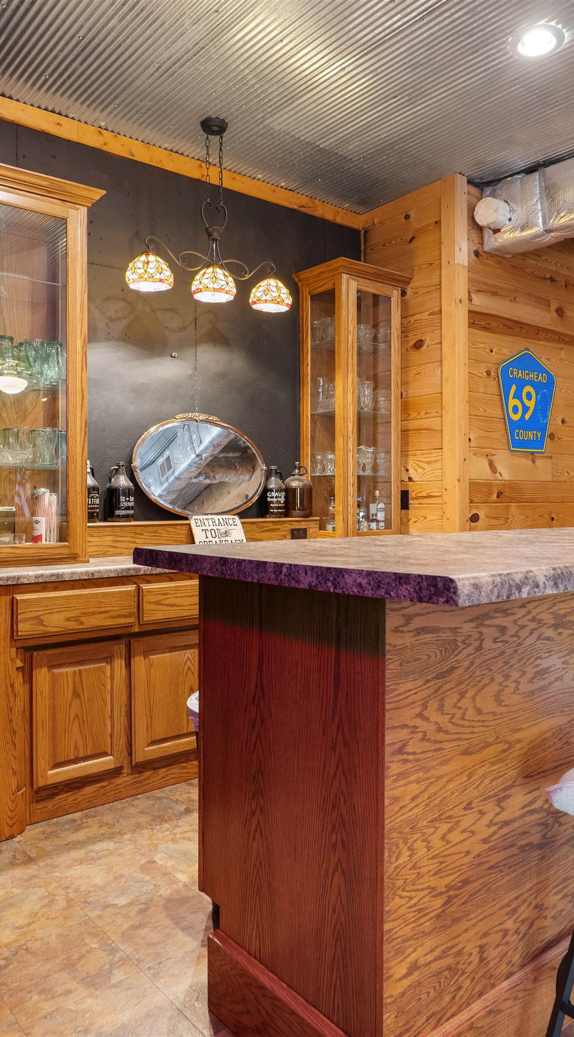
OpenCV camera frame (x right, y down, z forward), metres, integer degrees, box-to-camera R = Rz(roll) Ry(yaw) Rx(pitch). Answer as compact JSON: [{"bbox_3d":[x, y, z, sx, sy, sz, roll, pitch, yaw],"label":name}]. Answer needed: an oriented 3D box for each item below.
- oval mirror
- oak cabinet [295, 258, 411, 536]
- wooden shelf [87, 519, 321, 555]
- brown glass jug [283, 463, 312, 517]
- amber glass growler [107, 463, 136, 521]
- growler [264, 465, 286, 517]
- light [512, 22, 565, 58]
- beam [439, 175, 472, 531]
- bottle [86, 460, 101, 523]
[{"bbox_3d":[-0.414,-0.249,3.414,0.755,0.525,0.040,-1,-7,-36],"label":"oval mirror"},{"bbox_3d":[0.363,-0.589,3.809,0.519,1.484,0.401,-1,2,-36],"label":"oak cabinet"},{"bbox_3d":[-0.436,0.090,3.545,1.500,0.155,0.170,-1,2,-41],"label":"wooden shelf"},{"bbox_3d":[0.065,-0.150,3.971,0.165,0.315,0.160,0,1,0],"label":"brown glass jug"},{"bbox_3d":[-0.754,-0.118,3.149,0.125,0.270,0.125,-1,2,-36],"label":"amber glass growler"},{"bbox_3d":[-0.065,-0.137,3.654,0.125,0.275,0.125,0,1,0],"label":"growler"},{"bbox_3d":[0.913,-1.734,2.509,0.200,0.030,0.200,0,1,0],"label":"light"},{"bbox_3d":[0.964,-0.423,3.996,0.125,3.030,0.100,-1,2,-41],"label":"beam"},{"bbox_3d":[-0.905,-0.119,3.123,0.130,0.278,0.130,-1,2,-41],"label":"bottle"}]

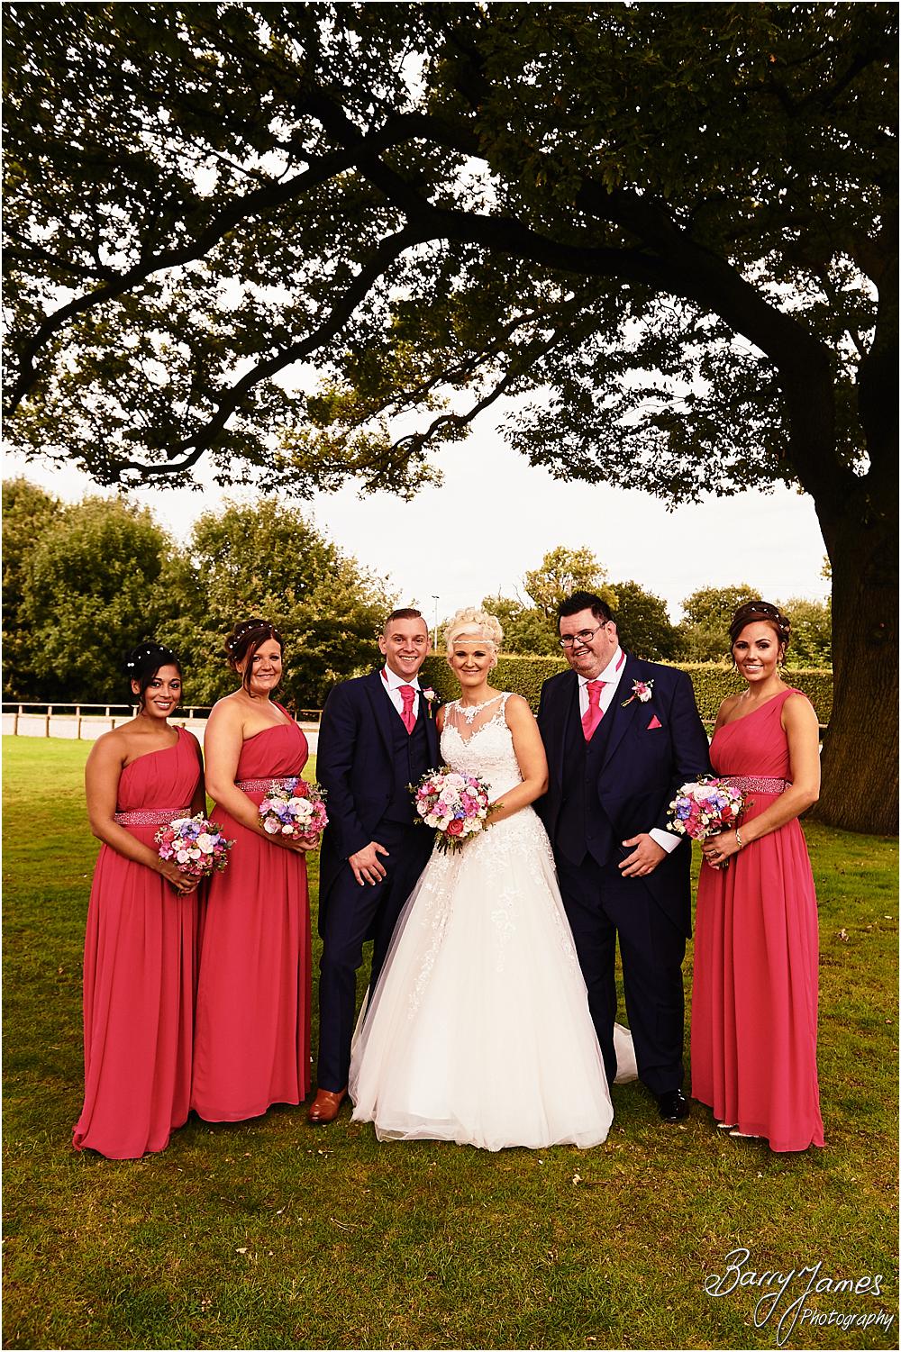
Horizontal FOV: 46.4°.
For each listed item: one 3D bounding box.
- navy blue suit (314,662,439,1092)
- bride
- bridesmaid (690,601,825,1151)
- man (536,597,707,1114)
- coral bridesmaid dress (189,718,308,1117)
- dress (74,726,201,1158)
[{"bbox_3d":[-0.240,0.695,3.680,0.490,1.440,0.380,1,-1,-25],"label":"navy blue suit"},{"bbox_3d":[0.177,0.655,3.830,1.000,1.780,0.900,1,-1,12],"label":"bride"},{"bbox_3d":[1.025,0.630,3.500,0.440,1.760,0.420,-1,-1,38],"label":"bridesmaid"},{"bbox_3d":[0.615,0.610,3.770,0.680,1.830,0.470,0,-1,19],"label":"man"},{"bbox_3d":[-0.711,0.829,3.758,0.430,1.400,0.440,2,-1,-37],"label":"coral bridesmaid dress"},{"bbox_3d":[-1.020,0.835,3.430,0.420,1.350,0.420,1,-1,-34],"label":"dress"}]

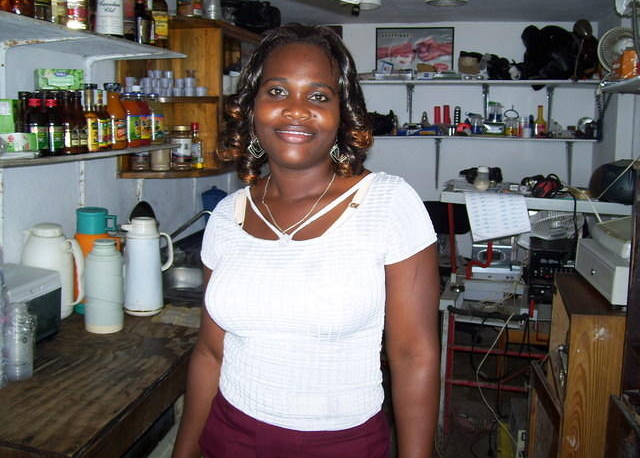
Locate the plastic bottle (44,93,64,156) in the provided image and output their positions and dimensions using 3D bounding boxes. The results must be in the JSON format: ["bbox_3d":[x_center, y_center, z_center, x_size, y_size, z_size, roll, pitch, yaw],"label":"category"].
[{"bbox_3d":[-0.637,-0.251,1.596,0.048,0.152,0.048,3,9,12],"label":"plastic bottle"}]

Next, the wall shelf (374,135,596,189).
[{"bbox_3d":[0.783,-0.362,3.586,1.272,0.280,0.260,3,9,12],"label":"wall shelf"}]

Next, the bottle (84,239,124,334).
[{"bbox_3d":[-0.619,0.166,1.900,0.113,0.250,0.113,3,9,12],"label":"bottle"}]

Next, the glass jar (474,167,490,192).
[{"bbox_3d":[0.747,-0.234,3.080,0.079,0.120,0.079,3,9,12],"label":"glass jar"}]

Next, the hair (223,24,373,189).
[{"bbox_3d":[-0.041,-0.211,1.120,0.245,0.250,0.230,6,9,7],"label":"hair"}]

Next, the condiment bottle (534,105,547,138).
[{"bbox_3d":[1.149,-0.560,3.470,0.063,0.167,0.063,3,9,12],"label":"condiment bottle"}]

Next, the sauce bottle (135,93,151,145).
[{"bbox_3d":[-0.647,-0.402,2.433,0.056,0.190,0.056,-7,13,-41],"label":"sauce bottle"}]

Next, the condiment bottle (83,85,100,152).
[{"bbox_3d":[-0.705,-0.342,2.058,0.050,0.200,0.050,-7,13,-41],"label":"condiment bottle"}]

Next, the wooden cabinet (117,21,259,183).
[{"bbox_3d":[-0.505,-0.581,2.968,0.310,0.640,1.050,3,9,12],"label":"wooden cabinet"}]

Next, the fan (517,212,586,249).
[{"bbox_3d":[1.148,-0.012,3.300,0.340,0.220,0.300,3,9,12],"label":"fan"}]

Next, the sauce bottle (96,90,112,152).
[{"bbox_3d":[-0.590,-0.298,1.822,0.042,0.162,0.042,3,9,12],"label":"sauce bottle"}]

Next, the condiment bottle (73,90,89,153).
[{"bbox_3d":[-0.717,-0.323,1.992,0.050,0.188,0.050,-7,13,-41],"label":"condiment bottle"}]

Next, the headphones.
[{"bbox_3d":[1.032,-0.198,3.060,0.150,0.100,0.120,0,9,-5],"label":"headphones"}]

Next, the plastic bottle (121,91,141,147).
[{"bbox_3d":[-0.657,-0.382,2.325,0.056,0.188,0.056,-7,13,-41],"label":"plastic bottle"}]

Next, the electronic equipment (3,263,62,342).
[{"bbox_3d":[-0.870,0.220,1.790,0.240,0.175,0.225,3,10,10],"label":"electronic equipment"}]

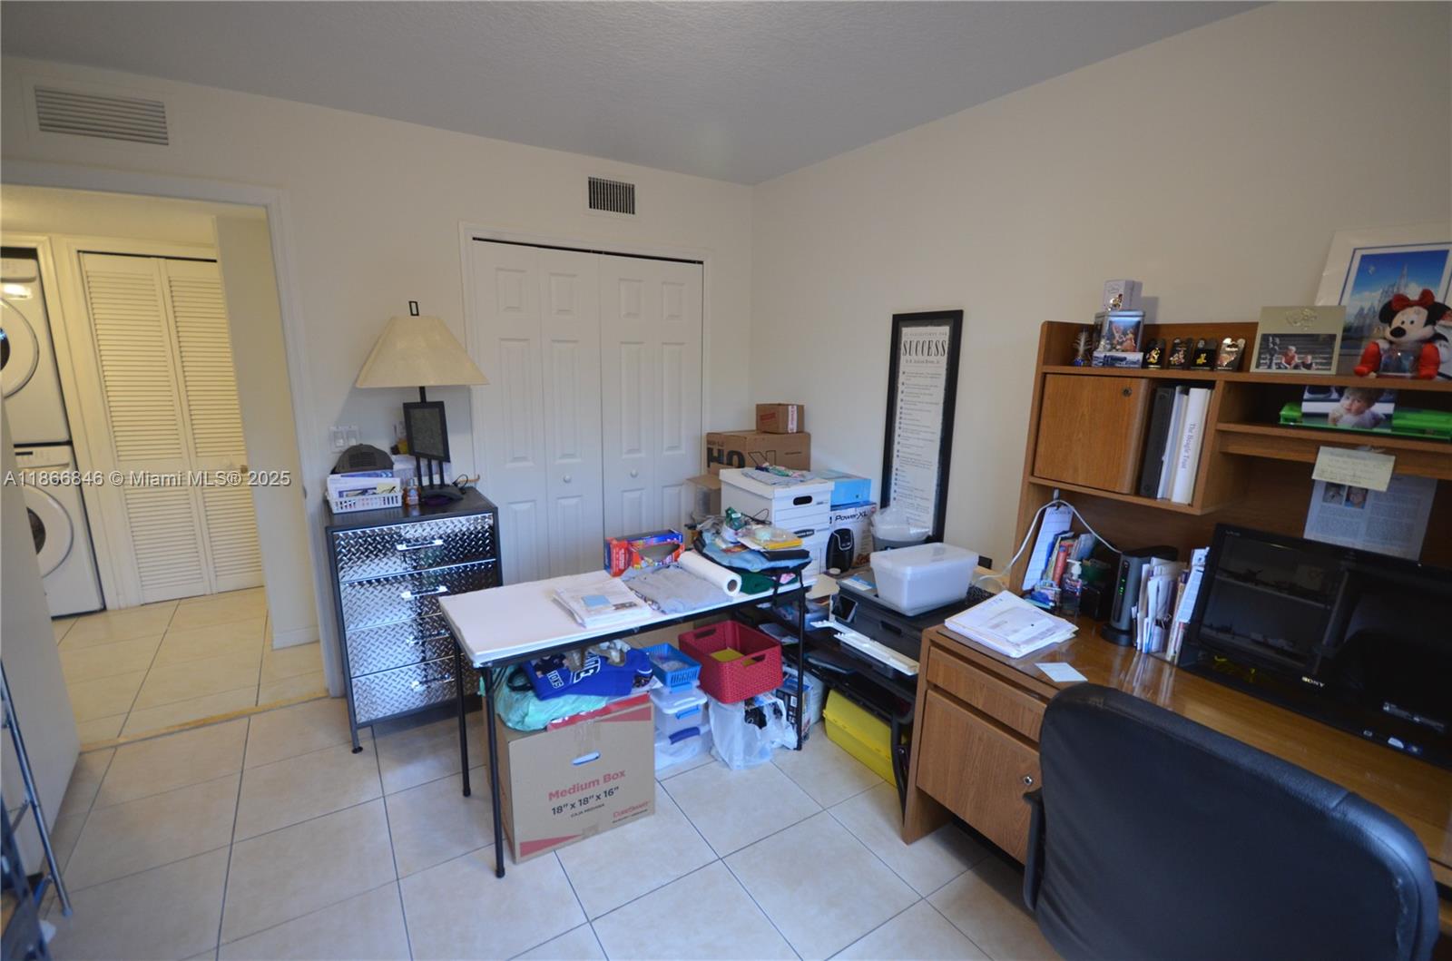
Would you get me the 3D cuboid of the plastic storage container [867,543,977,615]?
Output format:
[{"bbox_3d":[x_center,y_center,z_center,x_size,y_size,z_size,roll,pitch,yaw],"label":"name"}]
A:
[{"bbox_3d":[0.732,0.359,2.244,0.360,0.174,0.190,-5,14,-28],"label":"plastic storage container"}]

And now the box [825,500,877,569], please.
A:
[{"bbox_3d":[0.495,0.262,2.867,0.290,0.340,0.290,-7,15,-33],"label":"box"}]

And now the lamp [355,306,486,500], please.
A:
[{"bbox_3d":[-1.234,-0.315,2.499,0.440,0.820,0.340,-6,13,-32],"label":"lamp"}]

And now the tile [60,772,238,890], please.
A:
[{"bbox_3d":[-1.848,1.137,1.980,0.410,0.010,0.405,-7,15,-32],"label":"tile"}]

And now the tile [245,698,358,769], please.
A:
[{"bbox_3d":[-1.726,1.027,2.506,0.415,0.010,0.400,-7,15,-32],"label":"tile"}]

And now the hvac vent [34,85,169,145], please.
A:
[{"bbox_3d":[-2.084,-1.220,2.023,0.312,0.132,0.025,-7,15,-32],"label":"hvac vent"}]

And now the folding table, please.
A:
[{"bbox_3d":[-0.326,0.740,2.237,1.215,0.725,0.490,-6,14,-32],"label":"folding table"}]

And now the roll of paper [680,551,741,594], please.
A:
[{"bbox_3d":[-0.053,0.331,2.246,0.080,0.080,0.330,-5,13,-28],"label":"roll of paper"}]

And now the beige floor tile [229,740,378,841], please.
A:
[{"bbox_3d":[-1.496,1.097,2.180,0.422,0.010,0.400,-7,14,-34],"label":"beige floor tile"}]

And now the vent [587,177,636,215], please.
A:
[{"bbox_3d":[-0.560,-1.415,3.007,0.245,0.143,0.020,-6,13,-32],"label":"vent"}]

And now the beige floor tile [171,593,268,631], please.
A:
[{"bbox_3d":[-2.983,0.775,3.556,0.435,0.010,0.450,-7,15,-32],"label":"beige floor tile"}]

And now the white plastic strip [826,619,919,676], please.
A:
[{"bbox_3d":[0.505,0.582,2.152,0.075,0.035,0.440,-6,14,-32],"label":"white plastic strip"}]

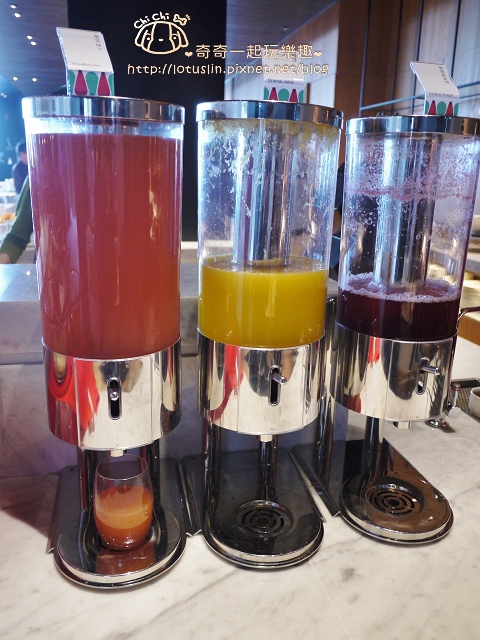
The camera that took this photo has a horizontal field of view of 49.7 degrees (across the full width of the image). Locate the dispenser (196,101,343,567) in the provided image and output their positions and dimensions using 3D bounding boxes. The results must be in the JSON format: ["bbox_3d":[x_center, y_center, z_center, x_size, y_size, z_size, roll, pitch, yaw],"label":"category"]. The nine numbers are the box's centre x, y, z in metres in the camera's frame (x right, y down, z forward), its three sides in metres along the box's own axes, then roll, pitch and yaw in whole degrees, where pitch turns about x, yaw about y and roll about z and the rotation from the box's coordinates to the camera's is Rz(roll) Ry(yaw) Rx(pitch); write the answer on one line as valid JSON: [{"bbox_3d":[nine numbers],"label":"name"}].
[{"bbox_3d":[0.034,0.010,0.745,0.198,0.589,0.285,-2,18,-11],"label":"dispenser"}]

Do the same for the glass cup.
[{"bbox_3d":[-0.158,0.251,0.708,0.079,0.115,0.079,-2,18,-12],"label":"glass cup"}]

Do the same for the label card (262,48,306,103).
[{"bbox_3d":[0.057,-0.322,0.691,0.053,0.079,0.051,0,17,-4],"label":"label card"}]

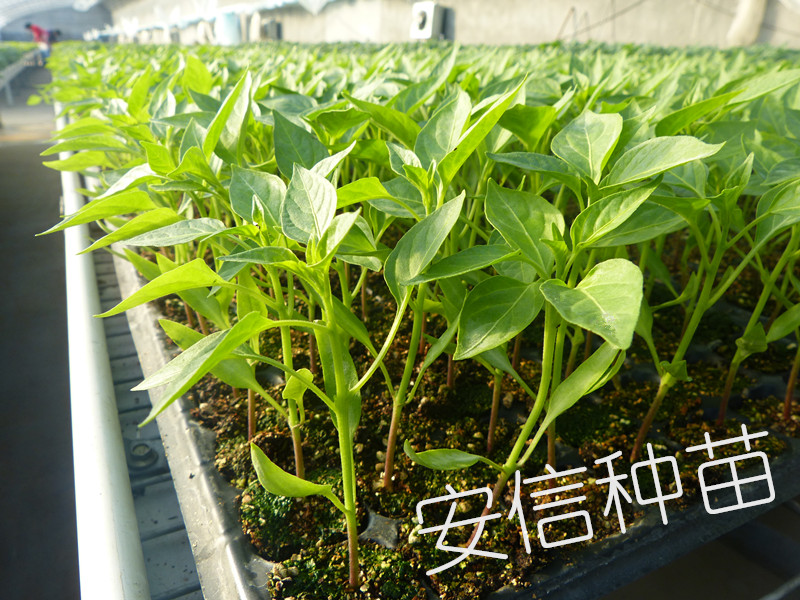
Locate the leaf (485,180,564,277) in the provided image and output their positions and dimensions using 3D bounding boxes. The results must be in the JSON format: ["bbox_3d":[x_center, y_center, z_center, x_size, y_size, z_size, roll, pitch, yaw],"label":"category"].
[{"bbox_3d":[0.044,-0.025,0.212,0.027,0.007,0.045,-12,56,-20],"label":"leaf"}]

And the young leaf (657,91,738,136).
[{"bbox_3d":[0.125,-0.078,0.253,0.042,0.006,0.014,-15,40,-18],"label":"young leaf"}]

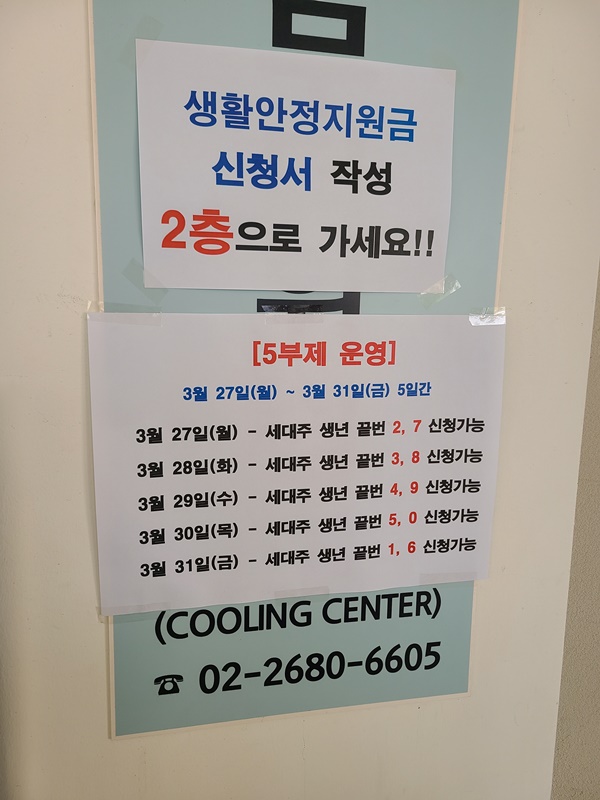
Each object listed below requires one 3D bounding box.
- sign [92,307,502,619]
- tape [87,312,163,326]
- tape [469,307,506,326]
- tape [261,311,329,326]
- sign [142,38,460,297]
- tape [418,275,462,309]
[{"bbox_3d":[0.011,0.063,0.611,0.420,0.297,0.005,-1,10,-12],"label":"sign"},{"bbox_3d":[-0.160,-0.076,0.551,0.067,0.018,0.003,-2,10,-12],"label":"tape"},{"bbox_3d":[0.196,-0.086,0.627,0.043,0.020,0.003,-2,10,-12],"label":"tape"},{"bbox_3d":[-0.004,-0.081,0.584,0.065,0.018,0.003,-2,10,-12],"label":"tape"},{"bbox_3d":[0.005,-0.210,0.563,0.297,0.210,0.005,-1,10,-12],"label":"sign"},{"bbox_3d":[0.143,-0.111,0.611,0.045,0.019,0.003,-34,15,-5],"label":"tape"}]

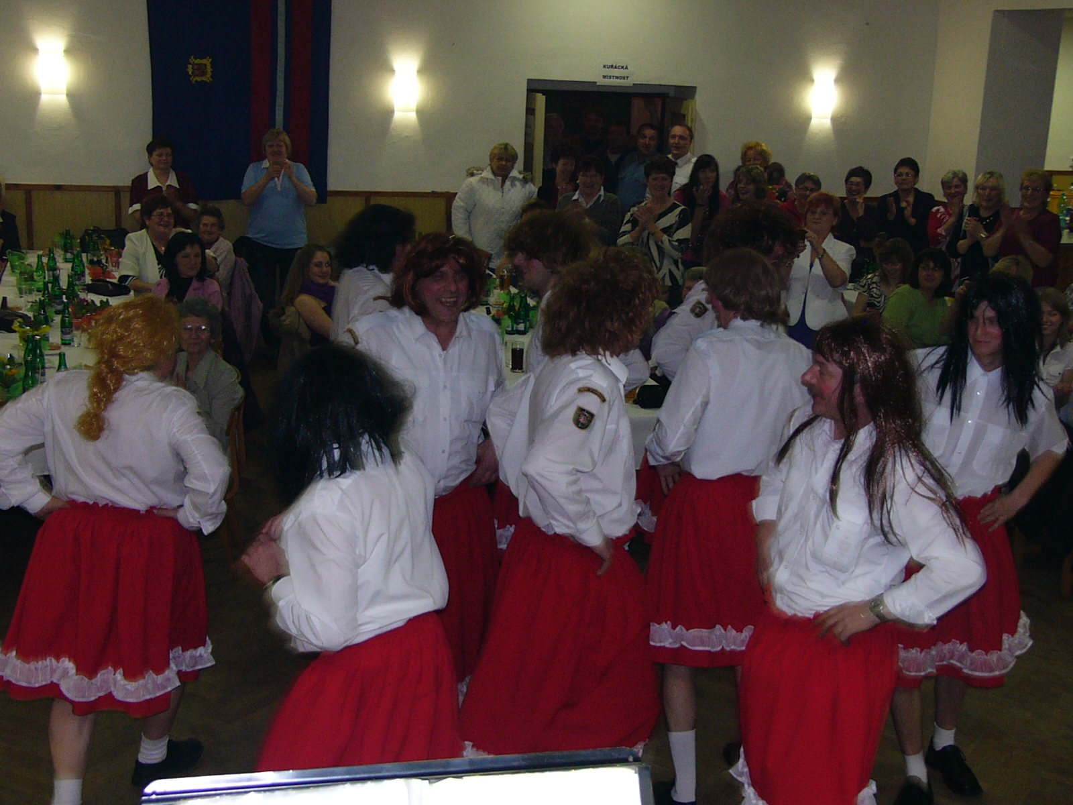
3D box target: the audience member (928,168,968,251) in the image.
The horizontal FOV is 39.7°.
[{"bbox_3d":[3.061,-0.948,11.243,0.480,1.613,0.380,7,14,18],"label":"audience member"}]

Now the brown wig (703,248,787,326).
[{"bbox_3d":[0.637,-0.355,4.550,0.250,0.240,0.220,-1,7,43],"label":"brown wig"}]

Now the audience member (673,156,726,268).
[{"bbox_3d":[1.187,-0.990,10.902,0.450,1.635,0.340,5,15,12],"label":"audience member"}]

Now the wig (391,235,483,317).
[{"bbox_3d":[-0.292,-0.374,4.380,0.265,0.240,0.250,-3,16,-17],"label":"wig"}]

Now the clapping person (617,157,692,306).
[{"bbox_3d":[0.813,-0.862,10.292,0.480,1.665,0.400,5,15,10],"label":"clapping person"}]

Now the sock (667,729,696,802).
[{"bbox_3d":[0.467,1.167,4.780,0.115,0.245,0.090,14,18,40],"label":"sock"}]

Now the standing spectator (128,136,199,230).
[{"bbox_3d":[-2.537,-1.024,10.204,0.520,1.563,0.360,-4,16,-20],"label":"standing spectator"}]

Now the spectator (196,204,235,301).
[{"bbox_3d":[-2.251,-0.647,9.800,0.720,1.258,0.480,-10,18,-41],"label":"spectator"}]

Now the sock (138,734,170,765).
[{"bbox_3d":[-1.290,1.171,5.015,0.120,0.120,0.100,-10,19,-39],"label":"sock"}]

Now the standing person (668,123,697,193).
[{"bbox_3d":[1.043,-1.274,11.675,0.500,1.790,0.320,10,17,29],"label":"standing person"}]

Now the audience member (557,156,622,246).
[{"bbox_3d":[0.315,-0.792,9.606,0.480,1.580,0.340,2,15,1],"label":"audience member"}]

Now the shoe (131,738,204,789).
[{"bbox_3d":[-1.210,1.163,4.951,0.110,0.110,0.290,14,18,40],"label":"shoe"}]

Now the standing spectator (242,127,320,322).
[{"bbox_3d":[-1.737,-1.024,10.115,0.530,1.652,0.380,-2,15,-12],"label":"standing spectator"}]

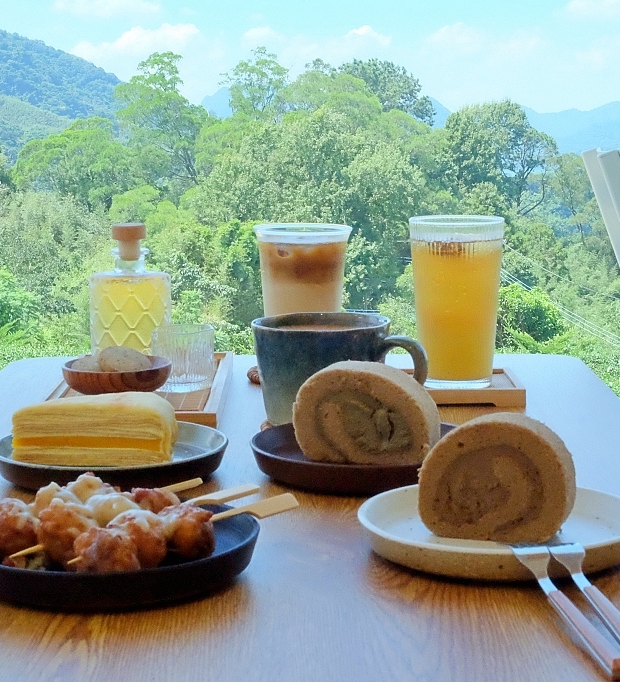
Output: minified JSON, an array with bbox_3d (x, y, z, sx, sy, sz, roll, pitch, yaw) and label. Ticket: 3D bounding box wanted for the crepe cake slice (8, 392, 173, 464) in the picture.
[{"bbox_3d":[-0.150,0.060,0.931,0.112,0.042,0.058,-1,9,-6],"label":"crepe cake slice"}]

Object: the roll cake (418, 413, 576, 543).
[{"bbox_3d":[0.105,0.076,0.751,0.083,0.067,0.029,3,10,21],"label":"roll cake"}]

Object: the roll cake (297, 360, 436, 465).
[{"bbox_3d":[0.039,0.050,0.923,0.095,0.065,0.034,3,9,17],"label":"roll cake"}]

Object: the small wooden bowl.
[{"bbox_3d":[-0.163,0.030,1.136,0.093,0.024,0.093,0,9,0],"label":"small wooden bowl"}]

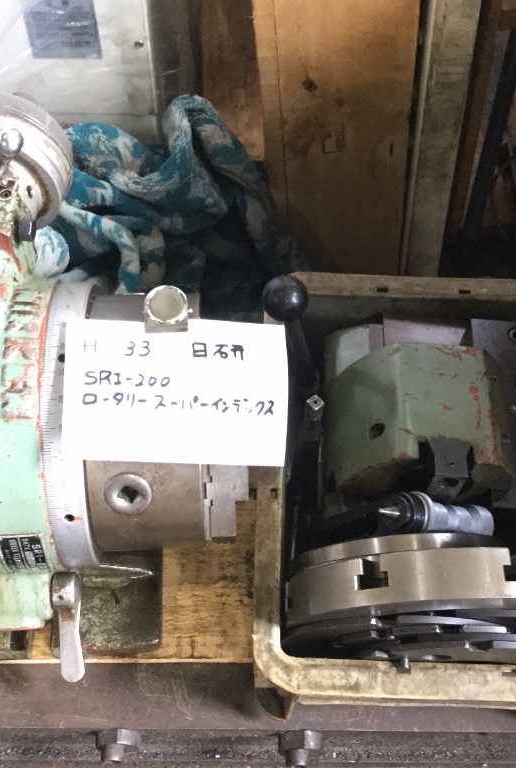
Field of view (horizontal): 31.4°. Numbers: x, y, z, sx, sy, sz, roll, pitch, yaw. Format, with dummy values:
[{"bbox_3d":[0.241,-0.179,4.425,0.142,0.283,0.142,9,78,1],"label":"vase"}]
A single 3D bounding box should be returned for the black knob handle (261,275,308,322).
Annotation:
[{"bbox_3d":[0.022,-0.068,0.725,0.036,0.036,0.036,2,57,1],"label":"black knob handle"}]

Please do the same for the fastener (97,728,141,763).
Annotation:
[{"bbox_3d":[-0.112,0.293,0.744,0.033,0.032,0.031,-2,57,-2],"label":"fastener"}]

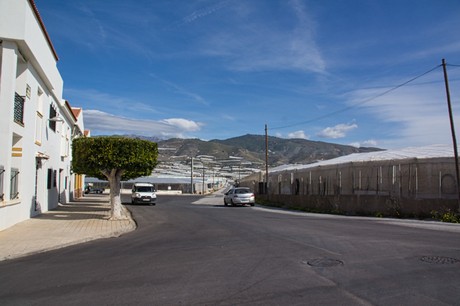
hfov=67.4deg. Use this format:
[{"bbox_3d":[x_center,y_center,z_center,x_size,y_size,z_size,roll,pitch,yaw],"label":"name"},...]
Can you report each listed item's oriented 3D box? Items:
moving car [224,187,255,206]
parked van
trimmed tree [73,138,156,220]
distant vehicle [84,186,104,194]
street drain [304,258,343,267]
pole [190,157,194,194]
[{"bbox_3d":[0.740,3.612,28.590,1.760,1.470,4.350,1,-5,-10],"label":"moving car"},{"bbox_3d":[-7.850,3.646,30.997,1.830,1.840,4.400,2,-5,-18],"label":"parked van"},{"bbox_3d":[-5.550,1.290,16.752,3.800,3.700,3.800,2,-6,-18],"label":"trimmed tree"},{"bbox_3d":[-24.100,6.432,60.164,3.900,1.600,1.750,0,-5,2],"label":"distant vehicle"},{"bbox_3d":[2.116,2.450,7.637,0.780,0.030,0.780,0,-5,0],"label":"street drain"},{"bbox_3d":[-6.450,3.860,58.391,0.260,6.400,0.260,0,-5,0],"label":"pole"}]

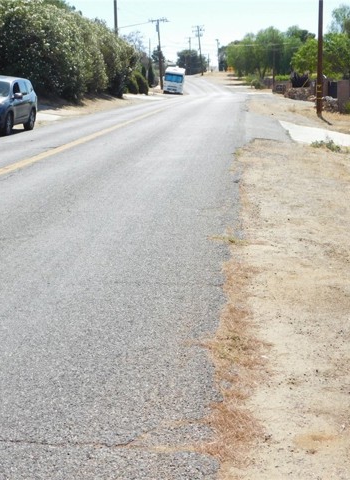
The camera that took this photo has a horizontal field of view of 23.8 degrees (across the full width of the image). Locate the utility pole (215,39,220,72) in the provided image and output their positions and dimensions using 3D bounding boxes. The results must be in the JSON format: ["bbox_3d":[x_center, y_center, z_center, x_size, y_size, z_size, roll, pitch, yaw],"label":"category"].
[{"bbox_3d":[11.431,-49.003,221.174,0.800,8.780,0.450,-2,11,0],"label":"utility pole"}]

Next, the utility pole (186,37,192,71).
[{"bbox_3d":[4.221,-52.248,234.108,1.900,9.480,0.400,-2,11,0],"label":"utility pole"}]

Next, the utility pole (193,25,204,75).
[{"bbox_3d":[5.051,-37.415,164.088,2.400,9.710,0.400,-5,11,1],"label":"utility pole"}]

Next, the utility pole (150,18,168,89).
[{"bbox_3d":[-2.074,-26.102,117.088,2.500,9.700,0.450,-3,11,0],"label":"utility pole"}]

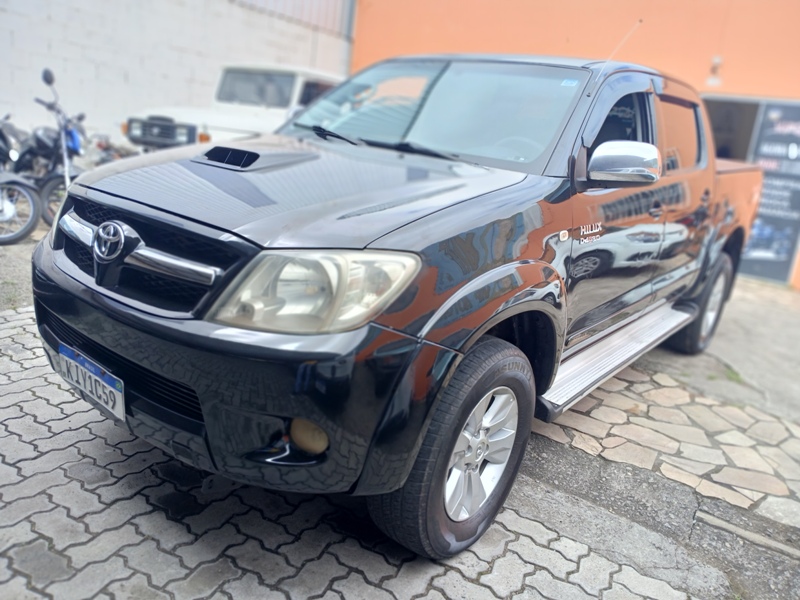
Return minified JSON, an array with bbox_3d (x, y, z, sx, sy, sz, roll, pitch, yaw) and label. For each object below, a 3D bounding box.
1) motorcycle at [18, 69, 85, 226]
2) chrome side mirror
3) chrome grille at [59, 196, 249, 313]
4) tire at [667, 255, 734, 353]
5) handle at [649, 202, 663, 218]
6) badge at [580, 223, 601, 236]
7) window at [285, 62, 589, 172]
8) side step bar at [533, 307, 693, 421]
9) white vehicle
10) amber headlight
[{"bbox_3d":[-3.716,-1.460,6.093,2.020,1.280,0.800,18,20,35],"label":"motorcycle"},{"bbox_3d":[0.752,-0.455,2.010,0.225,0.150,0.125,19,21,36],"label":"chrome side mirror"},{"bbox_3d":[-0.800,-0.135,1.800,1.060,0.260,0.220,19,21,36],"label":"chrome grille"},{"bbox_3d":[2.169,0.010,4.377,0.270,0.765,0.765,19,21,36],"label":"tire"},{"bbox_3d":[1.140,-0.393,2.655,0.055,0.060,0.190,19,21,36],"label":"handle"},{"bbox_3d":[0.703,-0.258,2.191,0.012,0.034,0.195,19,21,36],"label":"badge"},{"bbox_3d":[0.129,-0.887,2.655,1.440,0.130,0.760,19,56,36],"label":"window"},{"bbox_3d":[1.151,0.237,3.051,0.210,0.095,1.970,19,21,36],"label":"side step bar"},{"bbox_3d":[-1.894,-2.265,8.432,1.670,1.880,3.950,15,19,26],"label":"white vehicle"},{"bbox_3d":[-0.222,-0.019,1.498,0.460,0.250,0.360,19,21,36],"label":"amber headlight"}]

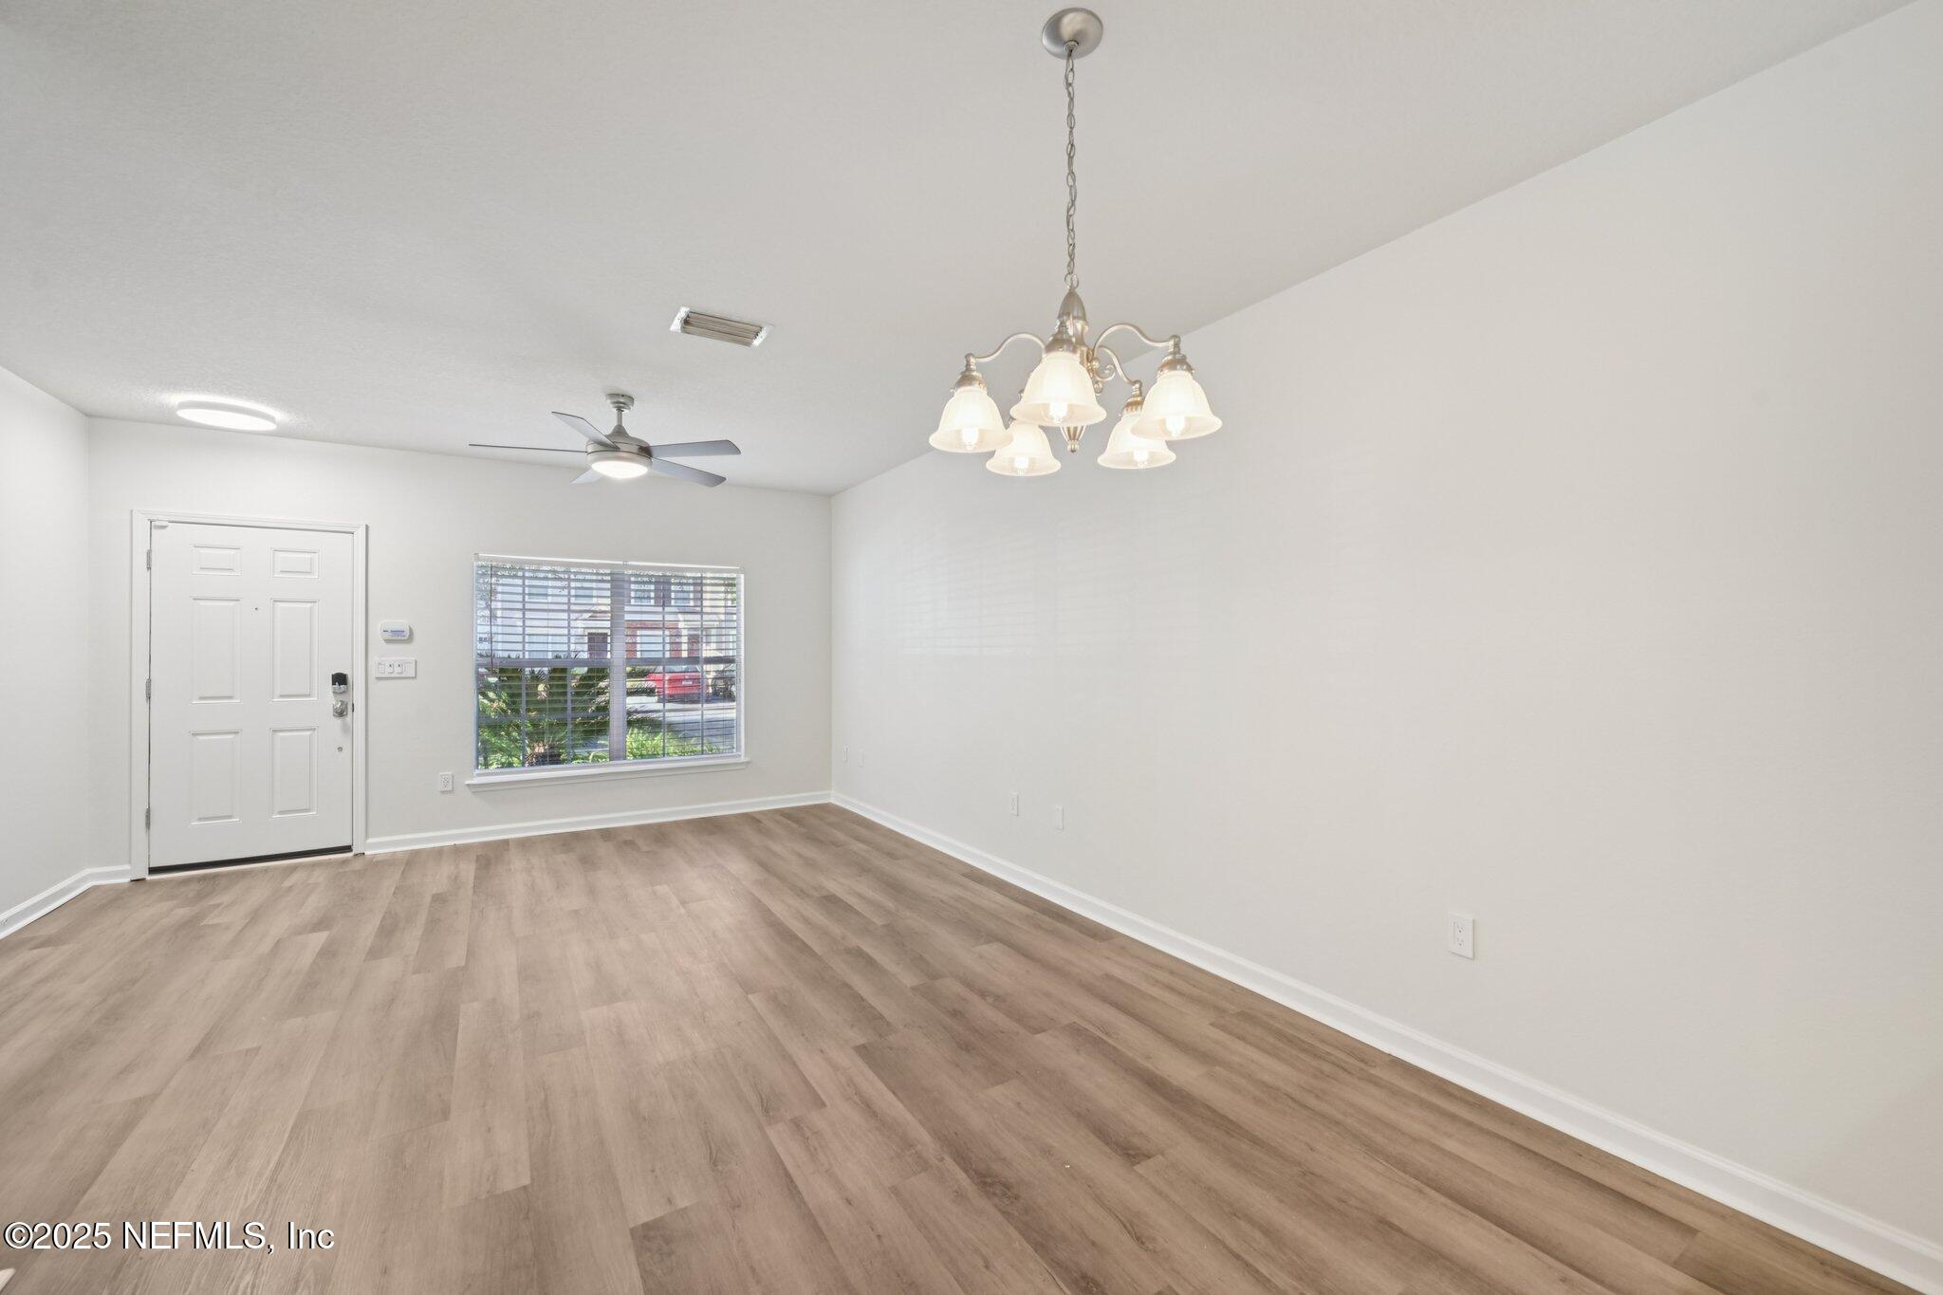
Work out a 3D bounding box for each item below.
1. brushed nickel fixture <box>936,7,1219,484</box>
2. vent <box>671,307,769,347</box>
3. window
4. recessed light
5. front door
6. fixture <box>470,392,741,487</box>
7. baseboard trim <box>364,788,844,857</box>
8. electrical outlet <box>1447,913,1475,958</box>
[{"bbox_3d":[0.219,-0.885,1.651,0.610,0.913,0.610,0,0,0],"label":"brushed nickel fixture"},{"bbox_3d":[-1.043,-1.323,3.159,0.367,0.022,0.251,0,0,-32],"label":"vent"},{"bbox_3d":[-2.686,0.127,5.761,1.856,1.531,0.110,0,0,-32],"label":"window"},{"bbox_3d":[-4.199,-1.302,4.272,0.405,0.045,0.405,0,0,-32],"label":"recessed light"},{"bbox_3d":[-4.404,0.276,4.661,0.917,2.030,0.045,0,0,-32],"label":"front door"},{"bbox_3d":[-1.858,-1.110,3.999,1.300,0.437,1.300,0,0,-32],"label":"fixture"},{"bbox_3d":[-2.577,1.300,5.772,3.183,0.108,0.018,0,0,-32],"label":"baseboard trim"},{"bbox_3d":[1.493,0.879,2.302,0.008,0.115,0.071,0,0,-32],"label":"electrical outlet"}]

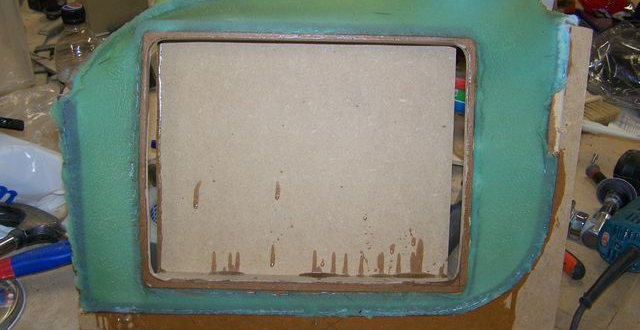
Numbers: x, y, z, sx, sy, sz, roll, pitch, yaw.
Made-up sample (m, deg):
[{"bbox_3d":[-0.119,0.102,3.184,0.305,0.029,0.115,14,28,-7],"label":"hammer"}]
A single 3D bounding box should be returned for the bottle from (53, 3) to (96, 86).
[{"bbox_3d":[-0.333,-0.114,0.997,0.066,0.225,0.066,1,30,0],"label":"bottle"}]

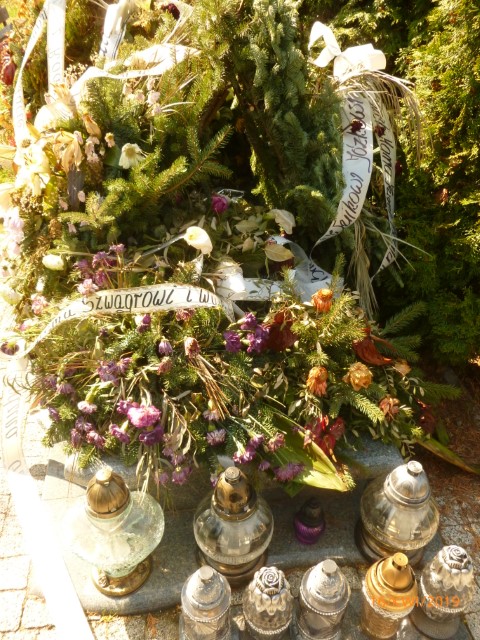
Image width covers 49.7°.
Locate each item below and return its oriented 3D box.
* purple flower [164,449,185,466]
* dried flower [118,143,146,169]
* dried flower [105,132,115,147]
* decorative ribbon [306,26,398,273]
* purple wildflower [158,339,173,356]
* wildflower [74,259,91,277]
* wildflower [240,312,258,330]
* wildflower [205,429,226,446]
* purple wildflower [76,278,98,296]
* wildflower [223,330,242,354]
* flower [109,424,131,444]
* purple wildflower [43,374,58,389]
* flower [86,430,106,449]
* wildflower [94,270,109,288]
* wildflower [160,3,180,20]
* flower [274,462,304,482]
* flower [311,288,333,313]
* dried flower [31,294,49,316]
[{"bbox_3d":[-0.168,0.353,1.330,0.050,0.041,0.042,0,31,0],"label":"purple flower"},{"bbox_3d":[-0.305,-0.467,1.470,0.080,0.070,0.069,0,34,0],"label":"dried flower"},{"bbox_3d":[-0.434,-0.600,1.720,0.032,0.043,0.035,-2,33,-6],"label":"dried flower"},{"bbox_3d":[0.394,-0.560,1.796,0.296,0.820,0.200,0,30,0],"label":"decorative ribbon"},{"bbox_3d":[-0.181,0.067,1.260,0.034,0.042,0.035,0,34,0],"label":"purple wildflower"},{"bbox_3d":[-0.492,-0.164,1.617,0.048,0.052,0.048,0,30,0],"label":"wildflower"},{"bbox_3d":[0.024,0.004,1.300,0.045,0.043,0.041,0,34,0],"label":"wildflower"},{"bbox_3d":[-0.058,0.288,1.270,0.047,0.041,0.041,1,32,-1],"label":"wildflower"},{"bbox_3d":[-0.465,-0.099,1.580,0.065,0.048,0.052,0,31,0],"label":"purple wildflower"},{"bbox_3d":[-0.020,0.057,1.380,0.051,0.054,0.050,2,32,0],"label":"wildflower"},{"bbox_3d":[-0.317,0.301,1.360,0.056,0.046,0.047,0,31,0],"label":"flower"},{"bbox_3d":[-0.454,0.147,1.240,0.038,0.032,0.032,0,34,0],"label":"purple wildflower"},{"bbox_3d":[-0.380,0.316,1.370,0.051,0.042,0.043,0,31,0],"label":"flower"},{"bbox_3d":[-0.396,-0.116,1.480,0.038,0.047,0.040,-3,33,-7],"label":"wildflower"},{"bbox_3d":[-0.235,-1.043,1.750,0.068,0.058,0.058,0,34,0],"label":"wildflower"},{"bbox_3d":[0.108,0.333,1.130,0.066,0.042,0.048,0,34,0],"label":"flower"},{"bbox_3d":[0.253,-0.060,1.607,0.065,0.069,0.065,0,30,0],"label":"flower"},{"bbox_3d":[-0.600,-0.043,1.550,0.052,0.058,0.051,0,31,0],"label":"dried flower"}]

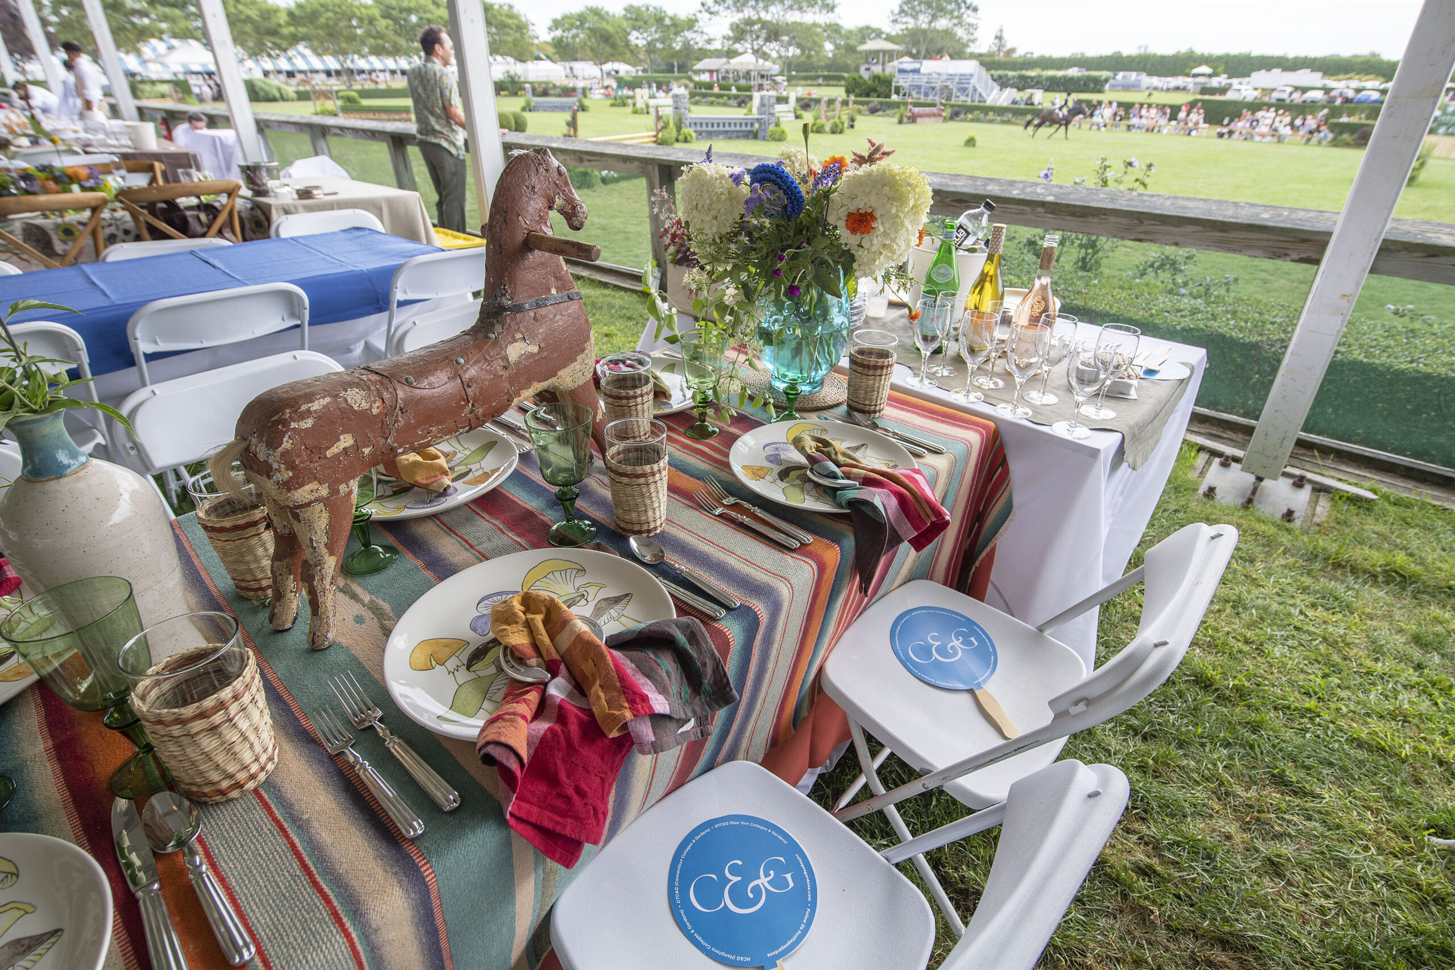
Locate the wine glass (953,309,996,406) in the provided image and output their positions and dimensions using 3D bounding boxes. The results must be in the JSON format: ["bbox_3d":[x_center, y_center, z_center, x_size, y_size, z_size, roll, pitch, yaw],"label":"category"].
[{"bbox_3d":[0.494,-0.255,1.372,0.076,0.165,0.076,0,31,0],"label":"wine glass"}]

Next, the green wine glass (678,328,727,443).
[{"bbox_3d":[-0.048,-0.181,1.246,0.085,0.179,0.085,0,31,0],"label":"green wine glass"}]

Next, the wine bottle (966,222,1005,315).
[{"bbox_3d":[0.620,-0.455,1.642,0.086,0.305,0.086,26,39,36],"label":"wine bottle"}]

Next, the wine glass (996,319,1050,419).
[{"bbox_3d":[0.563,-0.215,1.305,0.077,0.165,0.077,0,31,0],"label":"wine glass"}]

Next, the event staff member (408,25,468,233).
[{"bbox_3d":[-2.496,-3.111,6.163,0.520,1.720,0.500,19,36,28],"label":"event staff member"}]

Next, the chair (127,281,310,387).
[{"bbox_3d":[-1.611,-0.295,2.296,0.450,0.790,0.460,-24,38,-34],"label":"chair"}]

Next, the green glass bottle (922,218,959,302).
[{"bbox_3d":[0.522,-0.490,1.701,0.090,0.302,0.090,26,39,36],"label":"green glass bottle"}]

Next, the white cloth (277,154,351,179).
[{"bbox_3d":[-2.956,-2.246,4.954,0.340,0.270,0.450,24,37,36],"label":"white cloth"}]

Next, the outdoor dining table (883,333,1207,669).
[{"bbox_3d":[0.514,-0.110,2.091,1.280,0.750,0.800,26,39,36],"label":"outdoor dining table"}]

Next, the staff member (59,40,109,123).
[{"bbox_3d":[-8.620,-5.139,9.534,0.400,1.720,0.500,-22,37,-32],"label":"staff member"}]

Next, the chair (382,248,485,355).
[{"bbox_3d":[-1.229,-0.600,2.874,0.480,0.780,0.450,26,39,36],"label":"chair"}]

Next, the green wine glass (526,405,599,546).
[{"bbox_3d":[-0.221,-0.007,0.934,0.087,0.181,0.087,0,31,0],"label":"green wine glass"}]

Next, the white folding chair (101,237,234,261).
[{"bbox_3d":[-1.980,-0.491,2.624,0.450,0.790,0.460,-20,36,-30],"label":"white folding chair"}]

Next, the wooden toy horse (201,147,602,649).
[{"bbox_3d":[-0.380,-0.142,0.900,0.230,0.520,0.600,21,37,31],"label":"wooden toy horse"}]

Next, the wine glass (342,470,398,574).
[{"bbox_3d":[-0.514,0.029,0.939,0.092,0.187,0.092,26,39,36],"label":"wine glass"}]

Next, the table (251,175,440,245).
[{"bbox_3d":[-2.530,-1.453,4.290,1.170,0.750,0.780,24,38,34],"label":"table"}]

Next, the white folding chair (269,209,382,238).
[{"bbox_3d":[-1.648,-0.795,3.136,0.450,0.790,0.460,-26,40,-37],"label":"white folding chair"}]

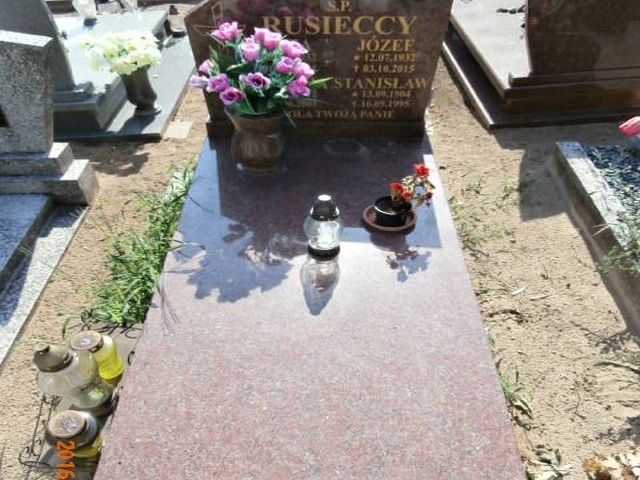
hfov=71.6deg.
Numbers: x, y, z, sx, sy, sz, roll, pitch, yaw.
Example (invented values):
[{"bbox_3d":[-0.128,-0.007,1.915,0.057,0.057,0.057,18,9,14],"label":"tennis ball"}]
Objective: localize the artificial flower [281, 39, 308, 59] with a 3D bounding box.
[{"bbox_3d":[-0.071,-0.535,1.240,0.074,0.054,0.064,-10,44,-11],"label":"artificial flower"}]

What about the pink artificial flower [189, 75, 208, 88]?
[{"bbox_3d":[-0.340,-0.443,1.240,0.055,0.040,0.055,-30,51,-28],"label":"pink artificial flower"}]

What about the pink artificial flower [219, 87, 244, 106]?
[{"bbox_3d":[-0.244,-0.396,1.225,0.068,0.050,0.058,7,44,7],"label":"pink artificial flower"}]

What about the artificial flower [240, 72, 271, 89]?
[{"bbox_3d":[-0.188,-0.464,1.290,0.080,0.046,0.055,0,45,0],"label":"artificial flower"}]

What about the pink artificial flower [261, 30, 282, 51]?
[{"bbox_3d":[-0.135,-0.555,1.235,0.060,0.052,0.057,0,44,0],"label":"pink artificial flower"}]

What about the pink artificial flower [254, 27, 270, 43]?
[{"bbox_3d":[-0.165,-0.588,1.270,0.050,0.047,0.050,0,45,0],"label":"pink artificial flower"}]

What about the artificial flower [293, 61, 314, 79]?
[{"bbox_3d":[-0.048,-0.496,1.290,0.062,0.047,0.055,-14,47,-14],"label":"artificial flower"}]

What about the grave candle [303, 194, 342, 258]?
[{"bbox_3d":[0.013,-0.041,1.243,0.105,0.200,0.105,0,45,0],"label":"grave candle"}]

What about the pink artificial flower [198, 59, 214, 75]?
[{"bbox_3d":[-0.320,-0.489,1.250,0.045,0.043,0.046,22,48,21],"label":"pink artificial flower"}]

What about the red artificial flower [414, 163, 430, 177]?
[{"bbox_3d":[0.300,-0.207,1.300,0.045,0.038,0.040,-7,45,-7],"label":"red artificial flower"}]

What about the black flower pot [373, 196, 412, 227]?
[{"bbox_3d":[0.215,-0.085,1.305,0.110,0.053,0.110,0,44,0],"label":"black flower pot"}]

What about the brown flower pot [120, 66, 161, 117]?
[{"bbox_3d":[-0.972,-0.811,2.420,0.175,0.250,0.175,0,45,0],"label":"brown flower pot"}]

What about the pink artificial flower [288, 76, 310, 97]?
[{"bbox_3d":[-0.060,-0.453,1.310,0.062,0.052,0.052,-11,46,-11],"label":"pink artificial flower"}]

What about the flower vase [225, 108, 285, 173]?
[{"bbox_3d":[-0.212,-0.350,1.531,0.198,0.230,0.198,0,45,0],"label":"flower vase"}]

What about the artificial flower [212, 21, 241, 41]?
[{"bbox_3d":[-0.259,-0.581,1.230,0.074,0.053,0.064,7,44,7],"label":"artificial flower"}]

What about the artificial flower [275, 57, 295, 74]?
[{"bbox_3d":[-0.098,-0.484,1.230,0.056,0.050,0.055,-7,44,-7],"label":"artificial flower"}]

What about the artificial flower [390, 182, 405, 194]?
[{"bbox_3d":[0.227,-0.151,1.300,0.040,0.034,0.036,7,45,7],"label":"artificial flower"}]

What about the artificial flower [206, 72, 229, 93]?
[{"bbox_3d":[-0.278,-0.431,1.215,0.064,0.052,0.058,14,45,14],"label":"artificial flower"}]

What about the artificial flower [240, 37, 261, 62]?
[{"bbox_3d":[-0.199,-0.545,1.270,0.056,0.062,0.055,0,45,0],"label":"artificial flower"}]

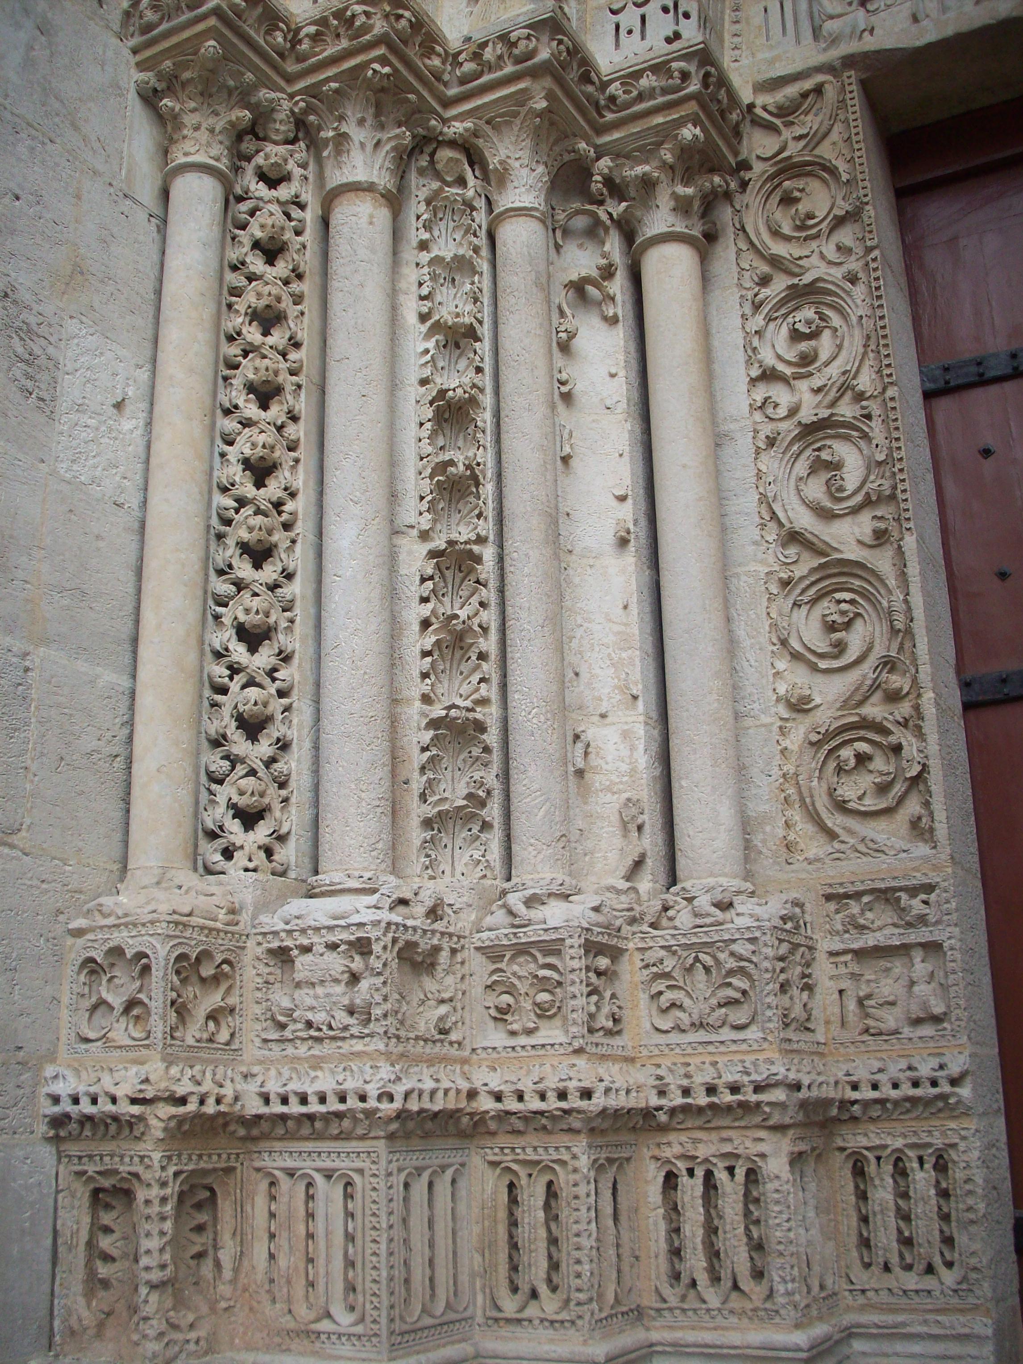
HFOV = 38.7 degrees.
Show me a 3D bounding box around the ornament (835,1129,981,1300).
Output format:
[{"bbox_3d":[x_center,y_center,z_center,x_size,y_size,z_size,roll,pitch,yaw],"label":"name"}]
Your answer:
[{"bbox_3d":[0.914,1.221,3.359,0.320,0.371,0.082,-11,-20,27],"label":"ornament"}]

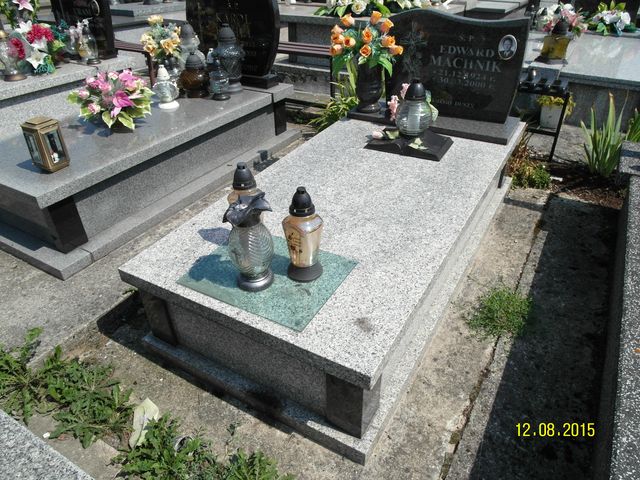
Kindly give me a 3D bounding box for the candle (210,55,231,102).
[{"bbox_3d":[-0.755,-1.208,3.312,0.153,0.298,0.153,17,39,26],"label":"candle"}]

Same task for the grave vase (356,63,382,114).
[{"bbox_3d":[0.308,-0.915,2.684,0.153,0.277,0.153,16,37,27],"label":"grave vase"}]

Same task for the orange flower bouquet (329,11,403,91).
[{"bbox_3d":[0.268,-1.103,2.552,0.406,0.376,0.376,-2,32,1],"label":"orange flower bouquet"}]

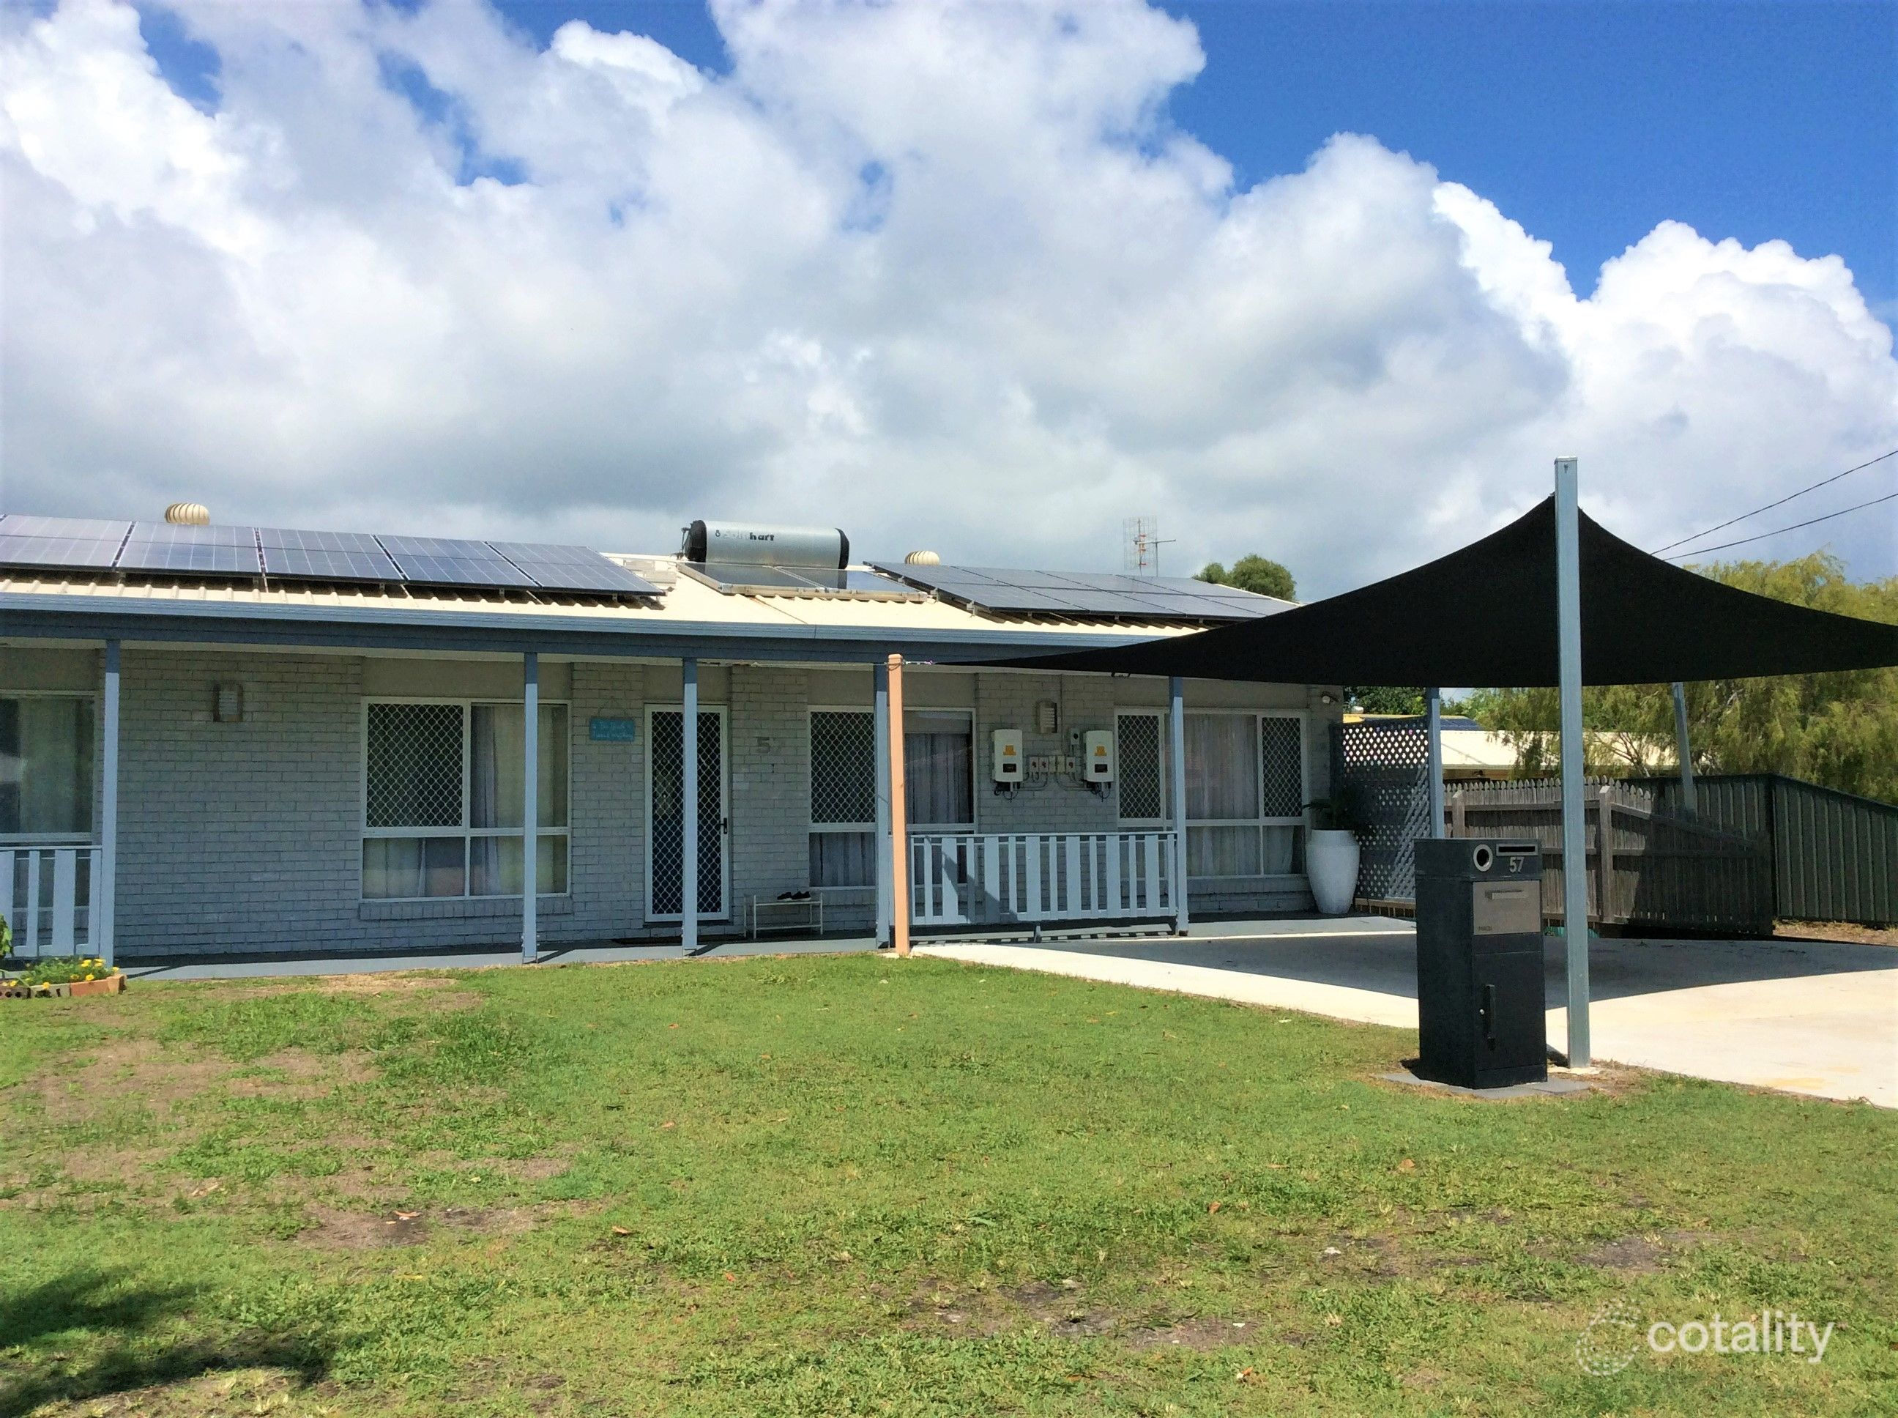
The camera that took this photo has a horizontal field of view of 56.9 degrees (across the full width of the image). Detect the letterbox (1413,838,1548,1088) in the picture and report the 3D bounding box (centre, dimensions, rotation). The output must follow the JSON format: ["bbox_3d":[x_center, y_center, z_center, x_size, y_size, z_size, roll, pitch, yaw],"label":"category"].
[{"bbox_3d":[2.504,1.179,8.244,0.457,1.127,0.350,1,-4,-28],"label":"letterbox"}]

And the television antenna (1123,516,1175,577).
[{"bbox_3d":[2.724,-2.175,23.800,0.680,0.920,0.250,-2,-4,30],"label":"television antenna"}]

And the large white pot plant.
[{"bbox_3d":[4.187,1.540,19.039,0.640,1.351,0.620,0,-3,0],"label":"large white pot plant"}]

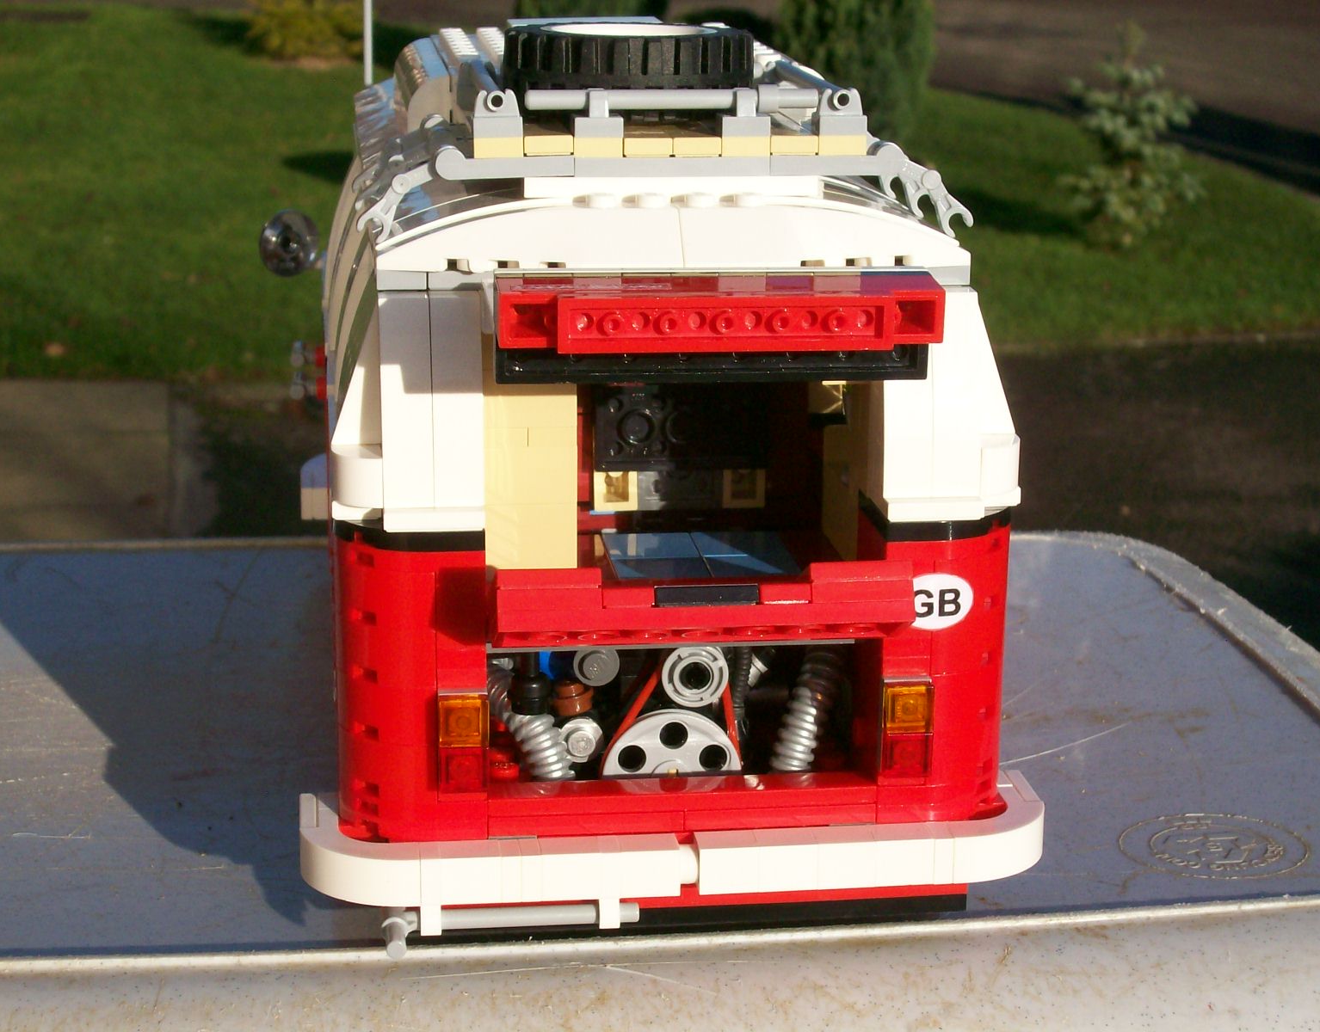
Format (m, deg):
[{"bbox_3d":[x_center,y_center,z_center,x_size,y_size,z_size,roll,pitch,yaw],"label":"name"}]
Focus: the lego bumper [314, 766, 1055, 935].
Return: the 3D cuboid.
[{"bbox_3d":[0.003,0.056,0.463,0.124,0.013,0.032,-1,15,-7],"label":"lego bumper"}]

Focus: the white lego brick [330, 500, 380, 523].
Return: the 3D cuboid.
[{"bbox_3d":[-0.049,-0.002,0.448,0.008,0.003,0.009,-1,14,-7],"label":"white lego brick"}]

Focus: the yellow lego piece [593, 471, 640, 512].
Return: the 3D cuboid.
[{"bbox_3d":[-0.009,-0.006,0.517,0.008,0.008,0.009,-1,14,-7],"label":"yellow lego piece"}]

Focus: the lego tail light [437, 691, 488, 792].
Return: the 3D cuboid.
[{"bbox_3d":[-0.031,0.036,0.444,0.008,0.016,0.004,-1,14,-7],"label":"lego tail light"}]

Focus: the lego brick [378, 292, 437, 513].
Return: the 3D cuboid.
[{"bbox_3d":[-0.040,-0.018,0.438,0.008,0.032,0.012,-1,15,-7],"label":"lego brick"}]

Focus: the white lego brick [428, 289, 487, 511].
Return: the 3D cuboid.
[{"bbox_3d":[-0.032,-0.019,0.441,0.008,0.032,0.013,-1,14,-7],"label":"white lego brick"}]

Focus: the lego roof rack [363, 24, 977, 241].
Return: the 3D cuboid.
[{"bbox_3d":[-0.002,-0.069,0.482,0.101,0.032,0.067,-1,14,-7],"label":"lego roof rack"}]

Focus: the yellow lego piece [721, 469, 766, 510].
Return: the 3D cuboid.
[{"bbox_3d":[0.015,-0.007,0.511,0.008,0.009,0.008,-1,15,-7],"label":"yellow lego piece"}]

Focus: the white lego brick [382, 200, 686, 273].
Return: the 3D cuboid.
[{"bbox_3d":[-0.021,-0.045,0.447,0.048,0.010,0.008,-1,14,-7],"label":"white lego brick"}]

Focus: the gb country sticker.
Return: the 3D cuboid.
[{"bbox_3d":[0.045,0.014,0.449,0.013,0.009,0.001,-1,15,-7],"label":"gb country sticker"}]

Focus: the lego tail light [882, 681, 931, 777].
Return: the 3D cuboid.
[{"bbox_3d":[0.040,0.034,0.453,0.008,0.016,0.004,-1,15,-7],"label":"lego tail light"}]

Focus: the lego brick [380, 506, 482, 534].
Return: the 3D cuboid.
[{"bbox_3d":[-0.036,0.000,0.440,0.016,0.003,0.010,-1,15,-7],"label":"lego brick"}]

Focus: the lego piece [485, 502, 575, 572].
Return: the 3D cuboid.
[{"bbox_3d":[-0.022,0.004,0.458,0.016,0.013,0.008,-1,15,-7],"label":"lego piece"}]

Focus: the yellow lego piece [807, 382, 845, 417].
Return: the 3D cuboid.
[{"bbox_3d":[0.032,-0.024,0.536,0.008,0.008,0.008,-1,14,-7],"label":"yellow lego piece"}]

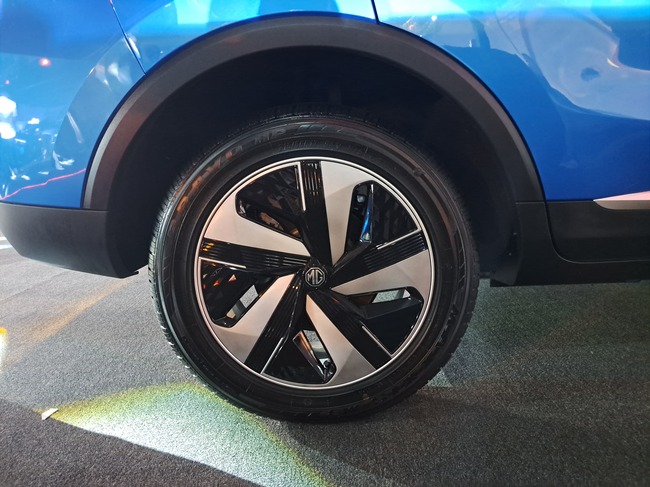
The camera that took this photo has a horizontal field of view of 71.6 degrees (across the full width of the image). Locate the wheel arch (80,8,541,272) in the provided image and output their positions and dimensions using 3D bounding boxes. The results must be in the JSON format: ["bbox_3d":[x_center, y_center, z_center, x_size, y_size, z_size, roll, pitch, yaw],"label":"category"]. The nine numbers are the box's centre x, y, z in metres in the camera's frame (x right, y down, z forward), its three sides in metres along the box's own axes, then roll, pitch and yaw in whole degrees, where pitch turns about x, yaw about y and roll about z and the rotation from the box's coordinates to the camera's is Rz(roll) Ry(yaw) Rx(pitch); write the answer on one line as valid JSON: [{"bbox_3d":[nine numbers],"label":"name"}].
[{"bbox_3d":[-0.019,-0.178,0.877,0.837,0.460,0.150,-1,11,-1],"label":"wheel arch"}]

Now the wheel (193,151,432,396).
[{"bbox_3d":[-0.021,0.051,0.959,0.466,0.466,0.180,-1,11,-1],"label":"wheel"}]

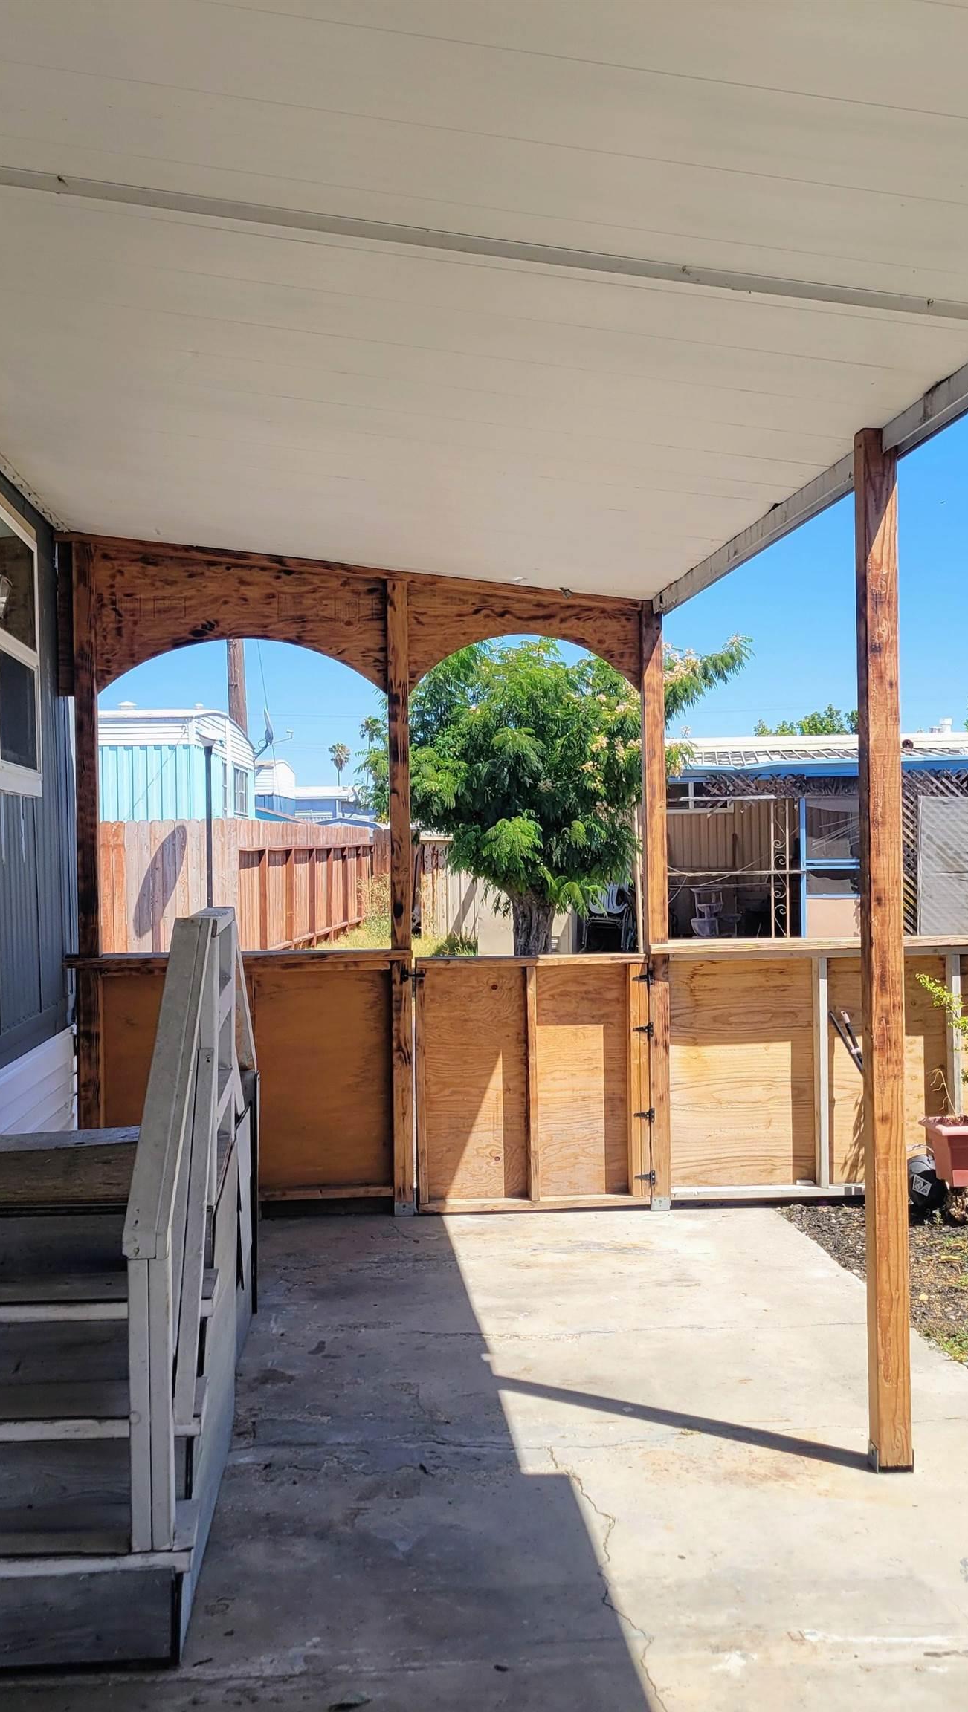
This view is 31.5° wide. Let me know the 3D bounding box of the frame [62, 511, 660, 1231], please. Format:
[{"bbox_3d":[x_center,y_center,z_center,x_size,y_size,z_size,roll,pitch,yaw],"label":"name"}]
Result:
[{"bbox_3d":[-0.463,0.075,7.126,2.465,2.840,0.110,-1,0,-5],"label":"frame"}]

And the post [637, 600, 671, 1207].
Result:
[{"bbox_3d":[0.725,0.225,7.214,0.091,2.505,0.091,-1,0,-5],"label":"post"}]

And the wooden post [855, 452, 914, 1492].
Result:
[{"bbox_3d":[0.967,0.227,4.170,0.091,2.505,0.091,-1,0,-5],"label":"wooden post"}]

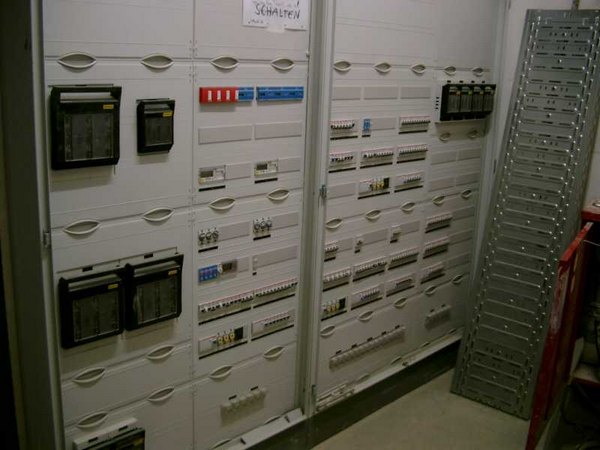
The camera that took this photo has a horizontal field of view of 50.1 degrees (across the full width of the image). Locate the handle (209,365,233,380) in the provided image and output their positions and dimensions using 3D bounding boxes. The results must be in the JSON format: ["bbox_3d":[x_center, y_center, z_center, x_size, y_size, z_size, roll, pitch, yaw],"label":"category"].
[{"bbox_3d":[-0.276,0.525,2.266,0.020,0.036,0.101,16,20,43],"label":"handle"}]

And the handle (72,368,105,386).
[{"bbox_3d":[-0.618,0.446,1.886,0.020,0.036,0.101,16,20,43],"label":"handle"}]

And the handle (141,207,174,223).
[{"bbox_3d":[-0.420,-0.031,1.920,0.021,0.045,0.110,16,20,42],"label":"handle"}]

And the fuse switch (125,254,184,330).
[{"bbox_3d":[-0.445,0.203,1.973,0.047,0.196,0.176,16,20,43],"label":"fuse switch"}]

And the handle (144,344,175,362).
[{"bbox_3d":[-0.440,0.406,2.034,0.021,0.045,0.110,16,20,42],"label":"handle"}]

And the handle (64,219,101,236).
[{"bbox_3d":[-0.601,0.008,1.774,0.020,0.036,0.103,16,20,43],"label":"handle"}]

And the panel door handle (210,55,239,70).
[{"bbox_3d":[-0.229,-0.499,1.975,0.021,0.045,0.110,16,20,42],"label":"panel door handle"}]

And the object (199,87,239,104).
[{"bbox_3d":[-0.252,-0.407,2.012,0.022,0.047,0.143,16,20,43],"label":"object"}]

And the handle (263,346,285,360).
[{"bbox_3d":[-0.095,0.481,2.413,0.021,0.045,0.110,16,20,42],"label":"handle"}]

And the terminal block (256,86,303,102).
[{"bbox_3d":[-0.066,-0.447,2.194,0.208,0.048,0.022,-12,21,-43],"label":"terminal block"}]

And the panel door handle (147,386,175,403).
[{"bbox_3d":[-0.447,0.549,2.073,0.021,0.045,0.110,16,20,42],"label":"panel door handle"}]

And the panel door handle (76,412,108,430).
[{"bbox_3d":[-0.620,0.591,1.926,0.020,0.036,0.101,16,20,43],"label":"panel door handle"}]

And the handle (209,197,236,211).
[{"bbox_3d":[-0.251,-0.069,2.116,0.020,0.036,0.103,16,20,43],"label":"handle"}]

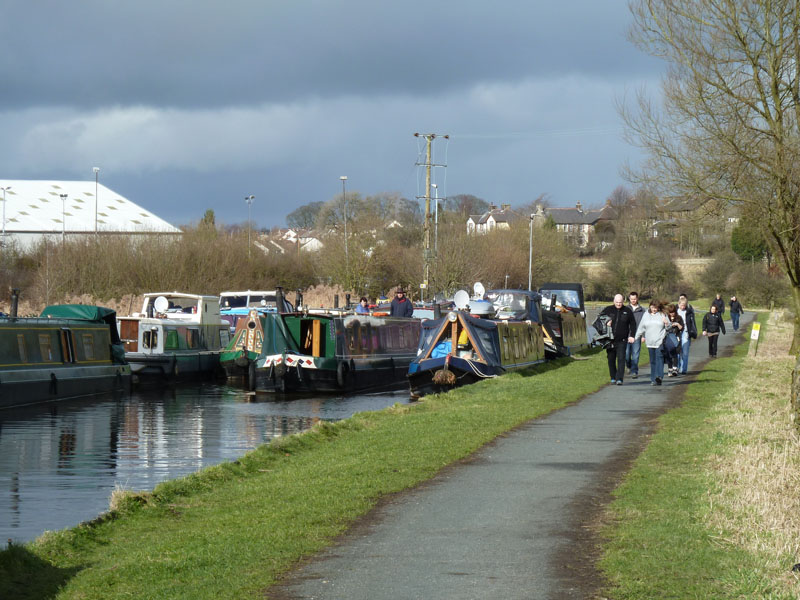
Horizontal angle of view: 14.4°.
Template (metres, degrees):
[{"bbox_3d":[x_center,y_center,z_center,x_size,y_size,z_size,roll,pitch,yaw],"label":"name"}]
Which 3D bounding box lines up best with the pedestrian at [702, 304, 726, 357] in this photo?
[{"bbox_3d":[8.840,0.885,89.000,0.630,1.480,0.420,0,0,9],"label":"pedestrian"}]

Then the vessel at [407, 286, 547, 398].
[{"bbox_3d":[1.800,0.880,73.200,2.100,2.400,16.000,0,0,7],"label":"vessel"}]

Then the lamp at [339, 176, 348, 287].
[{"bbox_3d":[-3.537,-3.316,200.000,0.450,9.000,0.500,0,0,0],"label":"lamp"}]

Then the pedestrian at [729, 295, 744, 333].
[{"bbox_3d":[15.966,0.673,150.000,0.620,1.680,0.450,0,0,9],"label":"pedestrian"}]

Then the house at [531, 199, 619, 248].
[{"bbox_3d":[39.909,-17.169,720.000,19.500,10.800,9.500,0,0,-11],"label":"house"}]

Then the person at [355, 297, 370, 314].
[{"bbox_3d":[-0.880,0.750,75.000,0.480,1.630,0.350,0,0,-19],"label":"person"}]

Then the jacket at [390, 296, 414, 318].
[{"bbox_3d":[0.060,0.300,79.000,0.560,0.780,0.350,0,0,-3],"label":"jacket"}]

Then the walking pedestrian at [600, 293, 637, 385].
[{"bbox_3d":[4.269,0.773,62.000,0.700,1.780,0.500,0,0,6],"label":"walking pedestrian"}]

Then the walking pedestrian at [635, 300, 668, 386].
[{"bbox_3d":[4.840,0.840,61.000,0.620,1.670,0.450,0,0,5],"label":"walking pedestrian"}]

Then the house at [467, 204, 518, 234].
[{"bbox_3d":[22.788,-18.846,780.000,13.000,10.000,10.000,0,0,19],"label":"house"}]

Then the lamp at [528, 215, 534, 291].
[{"bbox_3d":[7.533,-1.715,178.000,0.500,6.400,0.250,0,0,0],"label":"lamp"}]

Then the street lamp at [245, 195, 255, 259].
[{"bbox_3d":[-11.400,-3.150,240.000,0.800,9.700,0.400,0,0,0],"label":"street lamp"}]

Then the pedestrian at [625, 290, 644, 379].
[{"bbox_3d":[4.836,0.732,65.300,0.540,1.780,0.480,0,0,6],"label":"pedestrian"}]

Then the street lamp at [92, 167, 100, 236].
[{"bbox_3d":[-19.200,-3.400,200.000,0.500,10.000,0.450,0,0,0],"label":"street lamp"}]

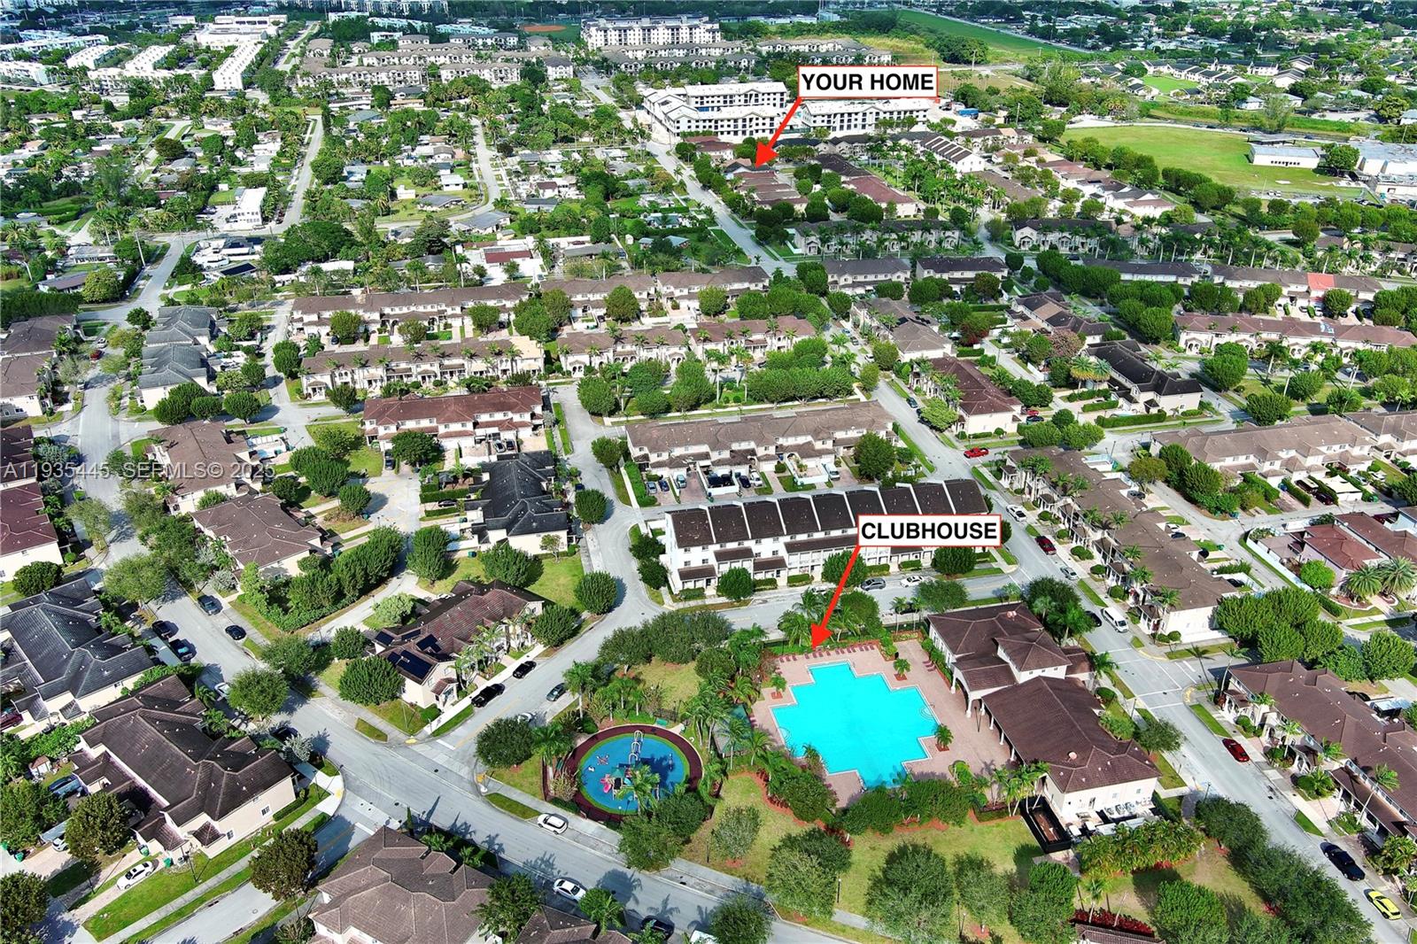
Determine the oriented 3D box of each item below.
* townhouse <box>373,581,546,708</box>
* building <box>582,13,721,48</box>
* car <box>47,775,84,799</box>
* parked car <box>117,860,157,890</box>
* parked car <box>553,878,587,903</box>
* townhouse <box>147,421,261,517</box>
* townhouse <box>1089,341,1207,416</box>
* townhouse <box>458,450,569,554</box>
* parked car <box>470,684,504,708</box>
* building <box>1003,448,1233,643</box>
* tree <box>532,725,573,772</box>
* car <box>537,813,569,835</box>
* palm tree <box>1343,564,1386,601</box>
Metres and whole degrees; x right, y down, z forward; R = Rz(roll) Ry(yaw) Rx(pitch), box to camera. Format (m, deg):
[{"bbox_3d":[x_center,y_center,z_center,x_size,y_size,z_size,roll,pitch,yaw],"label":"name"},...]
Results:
[{"bbox_3d":[-42.854,26.362,188.926,21.049,8.009,27.826,18,33,30],"label":"townhouse"},{"bbox_3d":[-44.010,-340.730,885.680,103.000,18.000,52.000,-6,28,-11],"label":"building"},{"bbox_3d":[-89.410,43.820,158.800,1.900,1.600,4.600,19,33,33],"label":"car"},{"bbox_3d":[-74.250,51.961,147.482,1.820,1.450,4.700,22,35,36],"label":"parked car"},{"bbox_3d":[-17.320,52.060,142.530,4.750,1.450,1.850,12,30,23],"label":"parked car"},{"bbox_3d":[-115.210,-3.150,261.190,21.000,8.200,36.000,-14,31,-25],"label":"townhouse"},{"bbox_3d":[110.760,-25.956,298.900,20.000,8.800,37.600,-6,28,-11],"label":"townhouse"},{"bbox_3d":[-40.243,5.358,240.602,20.000,8.800,37.600,-6,28,-11],"label":"townhouse"},{"bbox_3d":[-36.353,36.696,187.814,2.000,1.850,5.600,17,32,30],"label":"parked car"},{"bbox_3d":[76.970,10.350,215.560,19.000,8.000,60.200,-6,28,-11],"label":"building"},{"bbox_3d":[-22.030,39.780,159.970,5.500,7.300,5.500,-6,28,-11],"label":"tree"},{"bbox_3d":[-21.250,47.556,155.272,4.400,1.600,1.820,15,31,27],"label":"car"},{"bbox_3d":[120.832,21.052,210.405,7.700,7.000,7.700,-6,28,-10],"label":"palm tree"}]

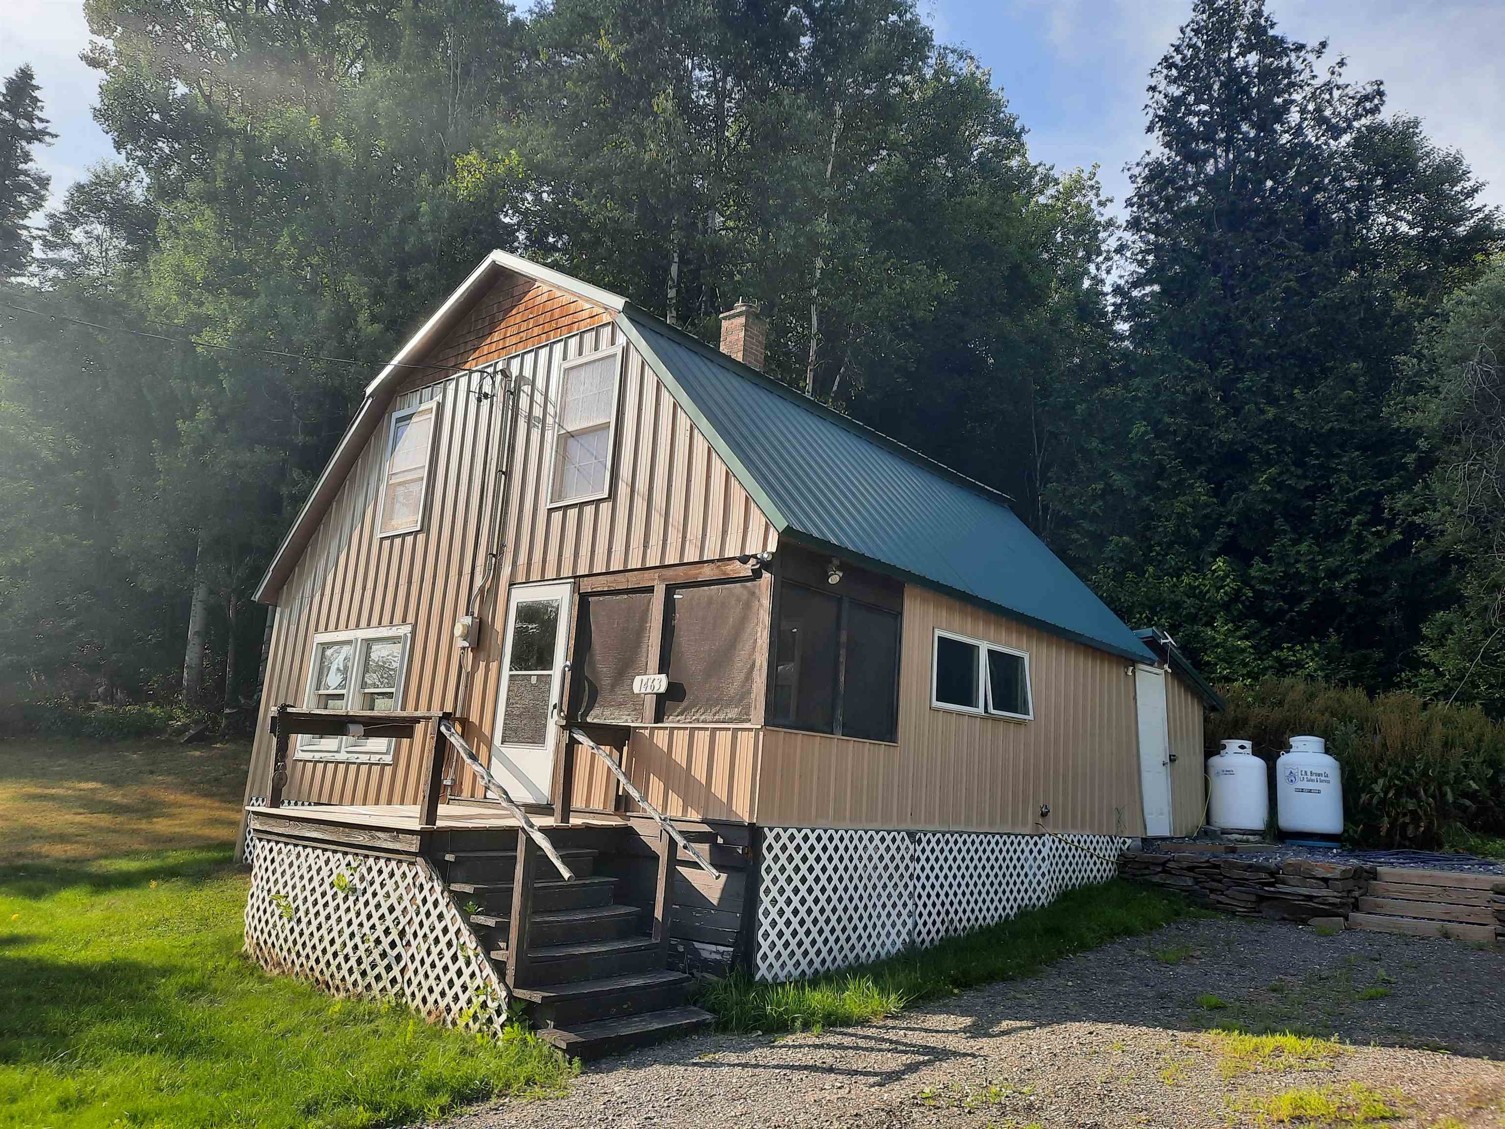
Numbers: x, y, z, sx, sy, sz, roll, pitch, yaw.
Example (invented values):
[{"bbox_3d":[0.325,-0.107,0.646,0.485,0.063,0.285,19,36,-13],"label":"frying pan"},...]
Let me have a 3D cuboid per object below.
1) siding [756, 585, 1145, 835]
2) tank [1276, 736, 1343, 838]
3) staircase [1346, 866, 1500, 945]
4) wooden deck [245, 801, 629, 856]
[{"bbox_3d":[2.564,1.624,11.133,0.100,2.198,7.696,-7,-16,40],"label":"siding"},{"bbox_3d":[7.409,2.958,14.442,0.760,1.320,0.760,-3,-14,27],"label":"tank"},{"bbox_3d":[7.403,3.683,11.839,1.320,0.600,1.500,-7,-16,39],"label":"staircase"},{"bbox_3d":[-2.658,2.192,9.015,2.657,0.217,1.932,-7,-16,40],"label":"wooden deck"}]

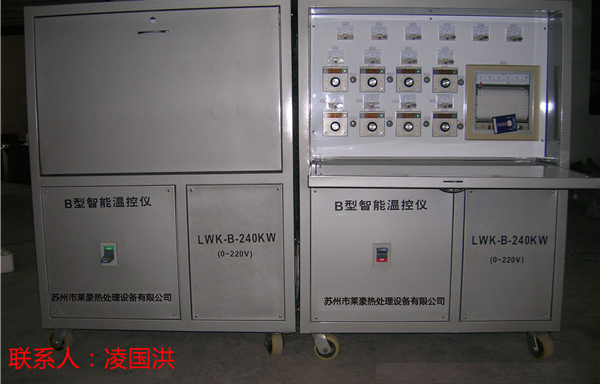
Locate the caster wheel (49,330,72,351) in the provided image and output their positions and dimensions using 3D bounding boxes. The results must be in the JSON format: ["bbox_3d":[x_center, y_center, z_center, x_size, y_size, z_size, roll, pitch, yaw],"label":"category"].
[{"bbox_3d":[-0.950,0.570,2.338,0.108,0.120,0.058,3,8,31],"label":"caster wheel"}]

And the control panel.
[{"bbox_3d":[0.486,-0.397,2.220,0.910,0.550,0.050,0,7,1],"label":"control panel"}]

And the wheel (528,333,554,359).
[{"bbox_3d":[0.930,0.594,2.280,0.060,0.120,0.110,-3,7,-20],"label":"wheel"}]

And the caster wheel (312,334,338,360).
[{"bbox_3d":[0.102,0.604,2.320,0.110,0.120,0.060,1,7,14],"label":"caster wheel"}]

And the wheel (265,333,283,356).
[{"bbox_3d":[-0.104,0.592,2.335,0.060,0.120,0.110,-2,7,-15],"label":"wheel"}]

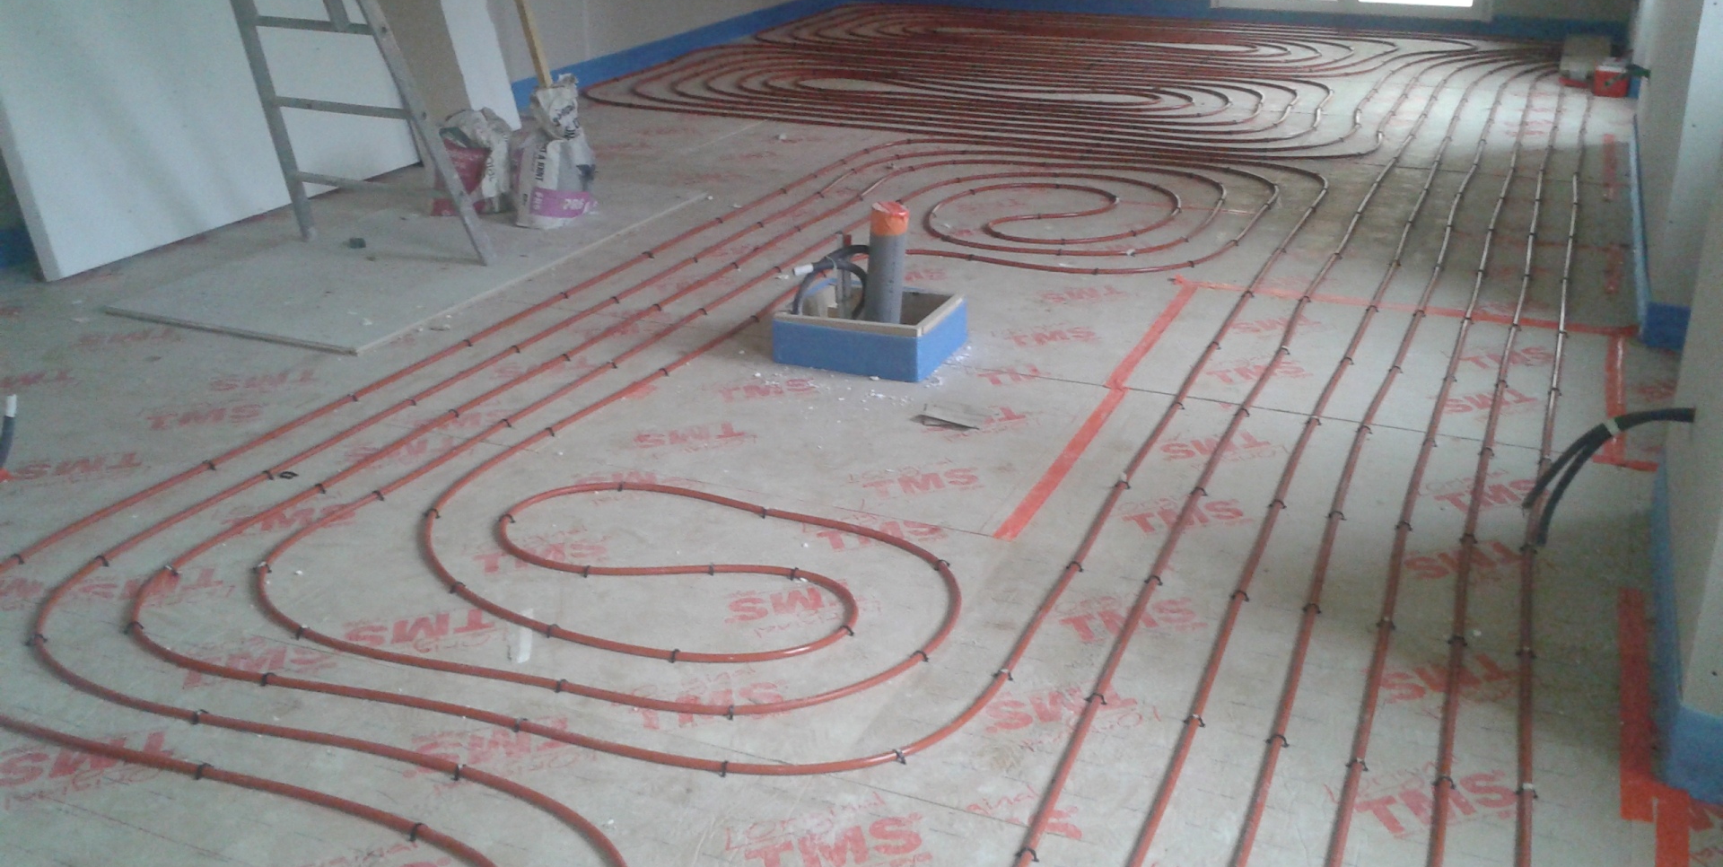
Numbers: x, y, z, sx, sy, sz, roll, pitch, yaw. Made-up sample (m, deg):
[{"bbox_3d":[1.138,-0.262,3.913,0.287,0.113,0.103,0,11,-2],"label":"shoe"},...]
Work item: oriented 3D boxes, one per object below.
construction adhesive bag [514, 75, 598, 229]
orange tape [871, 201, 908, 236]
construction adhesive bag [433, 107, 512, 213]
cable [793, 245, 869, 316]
[{"bbox_3d":[-1.176,-1.079,5.466,0.165,0.536,0.310,13,28,28],"label":"construction adhesive bag"},{"bbox_3d":[0.081,-0.610,4.111,0.110,0.083,0.110,2,26,-1],"label":"orange tape"},{"bbox_3d":[-1.520,-1.056,5.593,0.265,0.398,0.195,4,25,11],"label":"construction adhesive bag"},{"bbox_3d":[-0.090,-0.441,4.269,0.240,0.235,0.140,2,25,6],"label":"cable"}]

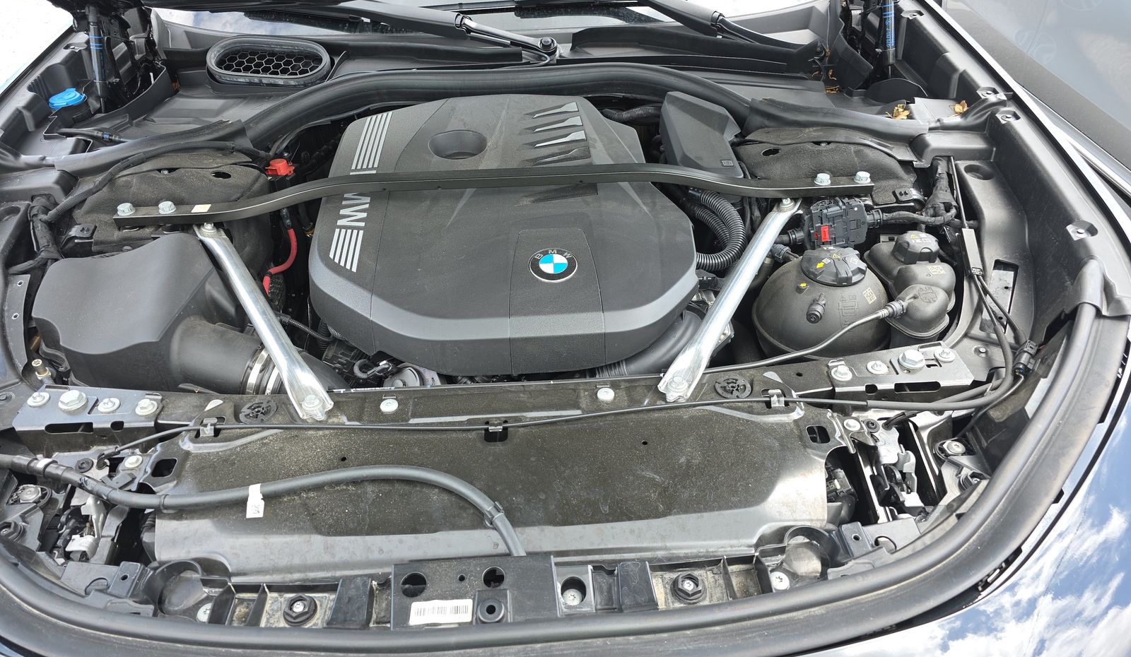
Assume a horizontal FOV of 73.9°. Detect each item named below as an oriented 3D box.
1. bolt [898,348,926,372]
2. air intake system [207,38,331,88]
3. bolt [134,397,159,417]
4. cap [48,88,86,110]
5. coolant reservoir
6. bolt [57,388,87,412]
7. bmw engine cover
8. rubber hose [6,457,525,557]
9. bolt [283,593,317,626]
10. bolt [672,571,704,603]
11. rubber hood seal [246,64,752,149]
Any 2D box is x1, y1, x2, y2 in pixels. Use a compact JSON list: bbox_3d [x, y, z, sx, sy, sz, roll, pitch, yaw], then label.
[{"bbox_3d":[0.441,0.040,0.958,0.035,0.022,0.035,-3,42,-2],"label":"bolt"},{"bbox_3d":[-0.539,-0.477,1.372,0.225,0.060,0.155,-3,42,-2],"label":"air intake system"},{"bbox_3d":[-0.512,0.097,0.920,0.028,0.014,0.028,-3,42,-2],"label":"bolt"},{"bbox_3d":[-0.857,-0.396,1.293,0.063,0.022,0.060,-1,42,1],"label":"cap"},{"bbox_3d":[0.374,-0.032,1.095,0.190,0.205,0.190,-3,42,-2],"label":"coolant reservoir"},{"bbox_3d":[-0.606,0.089,0.925,0.035,0.022,0.035,-3,42,-2],"label":"bolt"},{"bbox_3d":[-0.102,-0.174,1.218,0.572,0.130,0.585,-3,42,-2],"label":"bmw engine cover"},{"bbox_3d":[-0.350,0.196,0.865,0.605,0.090,0.085,3,42,5],"label":"rubber hose"},{"bbox_3d":[-0.279,0.297,0.792,0.035,0.020,0.035,-3,42,-2],"label":"bolt"},{"bbox_3d":[0.131,0.277,0.806,0.035,0.020,0.035,-3,42,-2],"label":"bolt"},{"bbox_3d":[-0.108,-0.364,1.220,0.790,0.085,0.175,-3,38,-2],"label":"rubber hood seal"}]

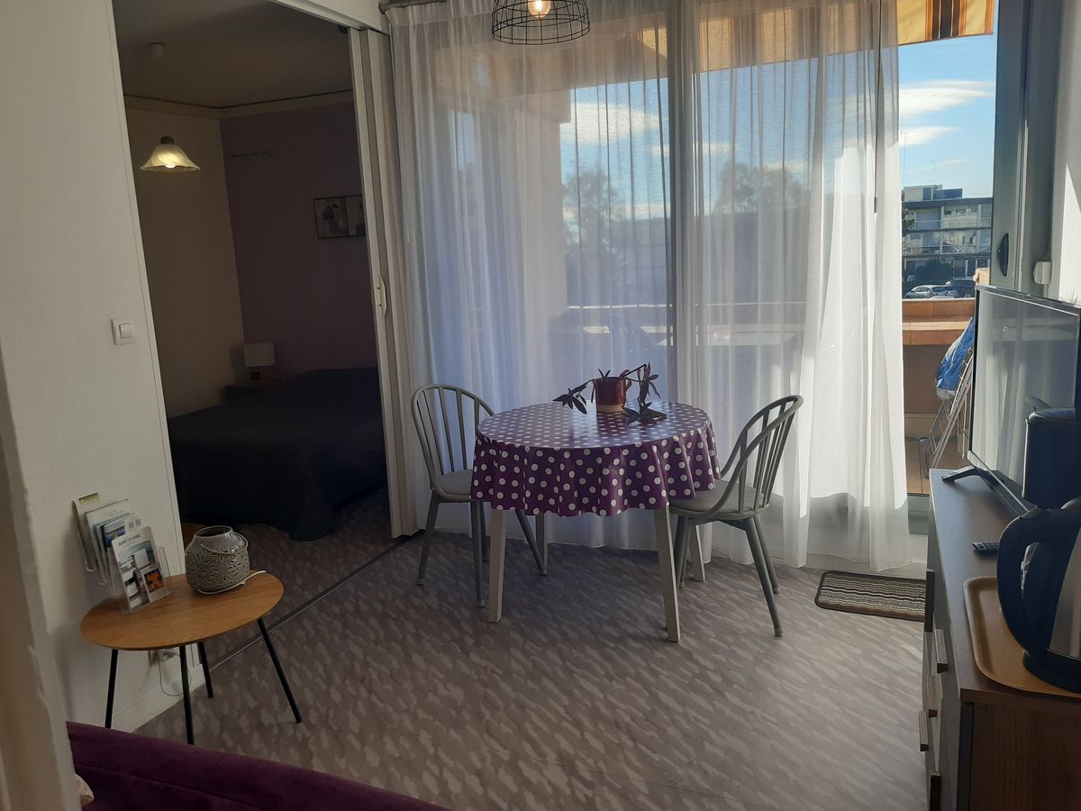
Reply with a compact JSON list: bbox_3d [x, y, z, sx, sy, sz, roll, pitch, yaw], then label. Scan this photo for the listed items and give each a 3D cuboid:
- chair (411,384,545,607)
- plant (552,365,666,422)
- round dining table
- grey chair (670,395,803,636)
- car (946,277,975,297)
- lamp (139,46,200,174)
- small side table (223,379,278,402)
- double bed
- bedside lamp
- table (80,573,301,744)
[{"bbox_3d":[-0.284,0.348,3.475,0.500,0.840,0.450,7,15,41],"label":"chair"},{"bbox_3d":[0.259,-0.062,3.220,0.430,0.195,0.340,-3,11,0],"label":"plant"},{"bbox_3d":[0.222,0.417,3.221,0.940,0.750,0.940,-3,11,1],"label":"round dining table"},{"bbox_3d":[0.730,0.372,3.079,0.500,0.840,0.450,0,11,16],"label":"grey chair"},{"bbox_3d":[34.893,-9.410,66.000,4.400,1.650,1.800,-13,15,-40],"label":"car"},{"bbox_3d":[-1.903,-1.514,4.150,0.310,0.600,0.310,1,12,22],"label":"lamp"},{"bbox_3d":[-2.066,0.105,6.124,0.420,0.490,0.380,1,12,22],"label":"small side table"},{"bbox_3d":[-1.466,0.223,5.119,1.450,0.580,1.930,1,12,22],"label":"double bed"},{"bbox_3d":[-2.101,-0.320,6.080,0.220,0.290,0.210,-7,12,-19],"label":"bedside lamp"},{"bbox_3d":[-1.022,0.797,2.408,0.550,0.445,0.550,1,12,22],"label":"table"}]

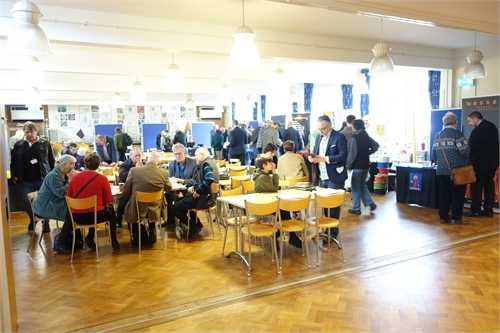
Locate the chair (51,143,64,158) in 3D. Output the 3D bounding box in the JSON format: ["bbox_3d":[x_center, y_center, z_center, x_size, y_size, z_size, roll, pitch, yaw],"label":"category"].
[{"bbox_3d":[-8.417,-0.448,17.013,0.450,0.860,0.500,-4,7,-26],"label":"chair"}]

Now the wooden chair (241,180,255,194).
[{"bbox_3d":[0.140,0.625,5.470,0.400,0.790,0.460,-3,6,-19],"label":"wooden chair"}]

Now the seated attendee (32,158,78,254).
[{"bbox_3d":[-2.600,0.490,5.280,0.680,1.220,0.460,-2,6,-6],"label":"seated attendee"}]

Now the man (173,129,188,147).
[{"bbox_3d":[-2.825,-0.700,15.879,0.520,1.657,0.420,-4,6,-23],"label":"man"}]

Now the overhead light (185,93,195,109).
[{"bbox_3d":[-2.363,-2.585,15.328,0.410,0.580,0.410,-4,6,-28],"label":"overhead light"}]

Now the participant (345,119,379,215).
[{"bbox_3d":[2.008,0.004,7.000,0.600,1.680,0.500,-6,7,-36],"label":"participant"}]

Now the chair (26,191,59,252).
[{"bbox_3d":[-2.809,0.721,5.470,0.490,0.790,0.410,-3,6,-17],"label":"chair"}]

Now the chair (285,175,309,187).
[{"bbox_3d":[0.743,0.538,6.375,0.430,0.830,0.490,-1,6,0],"label":"chair"}]

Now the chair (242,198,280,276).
[{"bbox_3d":[0.128,0.743,4.401,0.410,0.820,0.490,-2,6,-9],"label":"chair"}]

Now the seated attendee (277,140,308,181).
[{"bbox_3d":[0.690,0.259,6.320,0.520,1.320,0.750,-1,6,0],"label":"seated attendee"}]

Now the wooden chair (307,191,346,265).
[{"bbox_3d":[0.903,0.710,4.749,0.410,0.820,0.470,-3,6,-13],"label":"wooden chair"}]

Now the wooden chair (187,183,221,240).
[{"bbox_3d":[-0.675,0.632,5.764,0.490,0.820,0.410,-1,6,9],"label":"wooden chair"}]

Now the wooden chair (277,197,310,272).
[{"bbox_3d":[0.483,0.721,4.540,0.410,0.820,0.490,-2,5,-6],"label":"wooden chair"}]

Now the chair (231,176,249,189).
[{"bbox_3d":[-0.095,0.569,6.302,0.410,0.790,0.490,0,6,12],"label":"chair"}]

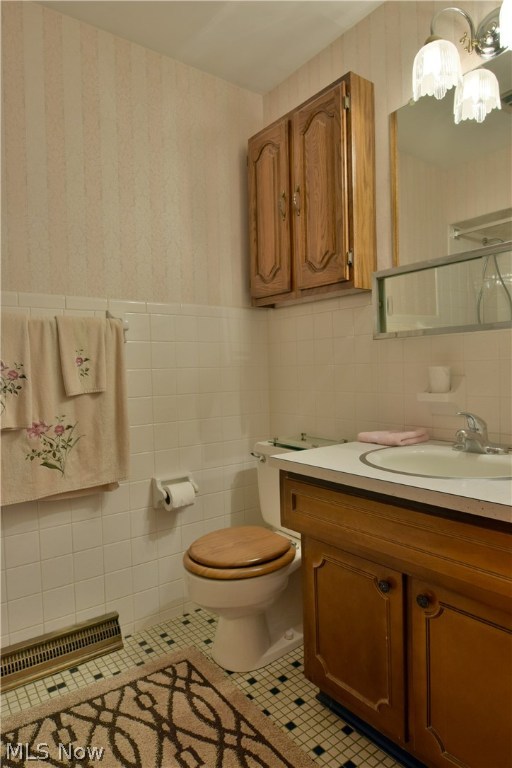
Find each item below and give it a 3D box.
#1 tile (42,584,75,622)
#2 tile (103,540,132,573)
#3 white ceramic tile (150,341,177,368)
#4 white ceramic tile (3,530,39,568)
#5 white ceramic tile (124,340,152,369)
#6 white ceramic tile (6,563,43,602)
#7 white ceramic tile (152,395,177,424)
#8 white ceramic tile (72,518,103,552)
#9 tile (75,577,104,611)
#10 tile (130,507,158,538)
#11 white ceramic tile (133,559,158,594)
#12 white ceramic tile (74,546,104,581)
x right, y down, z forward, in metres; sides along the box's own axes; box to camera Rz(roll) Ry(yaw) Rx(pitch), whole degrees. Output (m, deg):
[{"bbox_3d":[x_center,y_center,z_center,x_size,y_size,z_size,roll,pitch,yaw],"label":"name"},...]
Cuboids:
[{"bbox_3d":[-0.703,0.777,1.597,0.108,0.108,0.010,-3,3,-38],"label":"tile"},{"bbox_3d":[-0.527,0.653,1.708,0.107,0.107,0.009,-3,2,-37],"label":"tile"},{"bbox_3d":[-0.382,-0.120,1.851,0.108,0.109,0.010,-3,2,-36],"label":"white ceramic tile"},{"bbox_3d":[-0.806,0.570,1.548,0.108,0.109,0.010,-3,2,-36],"label":"white ceramic tile"},{"bbox_3d":[-0.467,-0.111,1.778,0.108,0.108,0.010,-3,1,-36],"label":"white ceramic tile"},{"bbox_3d":[-0.803,0.682,1.551,0.108,0.109,0.010,-3,2,-36],"label":"white ceramic tile"},{"bbox_3d":[-0.376,0.103,1.858,0.108,0.109,0.010,-3,2,-36],"label":"white ceramic tile"},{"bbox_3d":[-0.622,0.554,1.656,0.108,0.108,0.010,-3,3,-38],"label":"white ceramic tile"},{"bbox_3d":[-0.617,0.772,1.664,0.108,0.108,0.010,-3,3,-38],"label":"tile"},{"bbox_3d":[-0.453,0.553,1.807,0.108,0.109,0.010,-3,2,-36],"label":"tile"},{"bbox_3d":[-0.441,0.772,1.795,0.108,0.108,0.010,-3,1,-36],"label":"white ceramic tile"},{"bbox_3d":[-0.620,0.669,1.666,0.108,0.108,0.010,-3,1,-36],"label":"white ceramic tile"}]

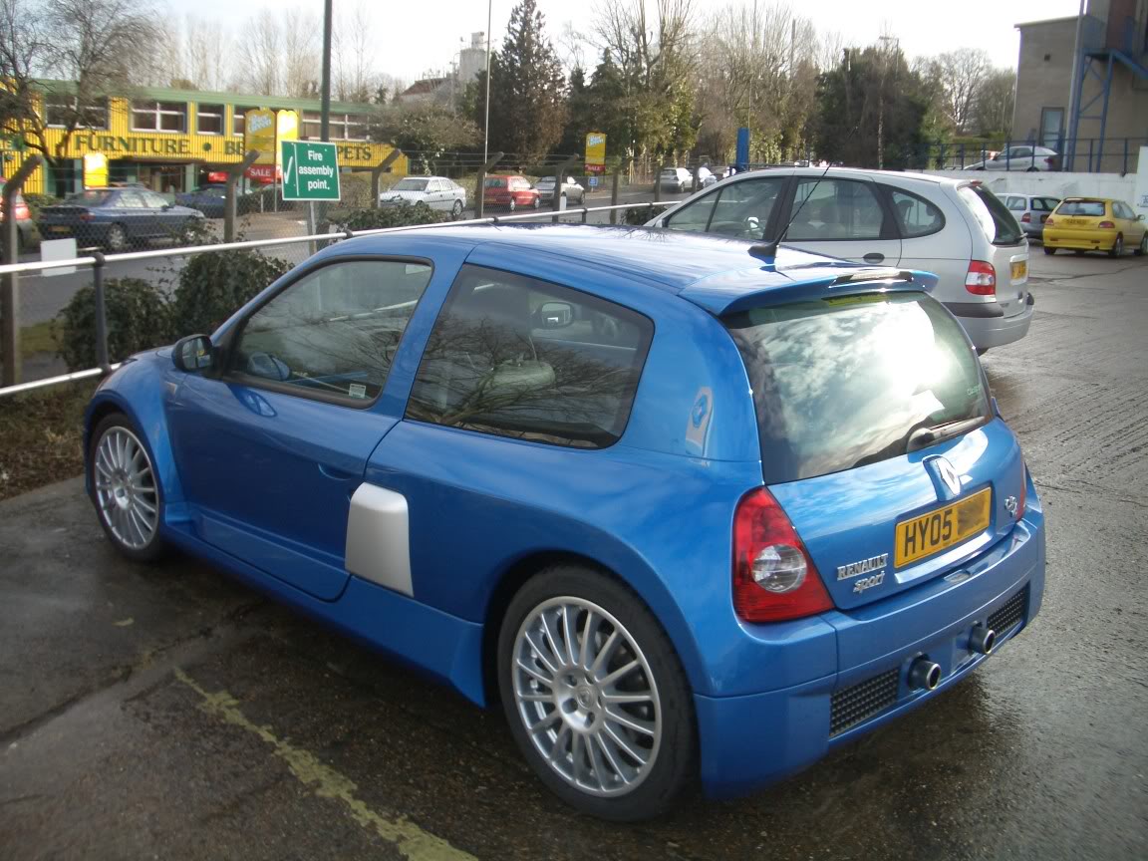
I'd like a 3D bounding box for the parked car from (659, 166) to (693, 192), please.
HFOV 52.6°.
[{"bbox_3d":[6.295,-15.006,69.500,1.660,1.450,3.900,7,13,25],"label":"parked car"}]

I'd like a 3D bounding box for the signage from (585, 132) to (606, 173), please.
[{"bbox_3d":[1.292,-16.737,70.000,1.250,2.500,0.150,2,12,3],"label":"signage"}]

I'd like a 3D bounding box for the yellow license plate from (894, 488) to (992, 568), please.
[{"bbox_3d":[0.972,0.247,3.032,0.015,0.112,0.520,10,15,43],"label":"yellow license plate"}]

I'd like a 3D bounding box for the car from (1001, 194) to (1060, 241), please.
[{"bbox_3d":[12.760,-6.510,35.600,1.740,1.500,4.300,-4,13,-25],"label":"car"}]

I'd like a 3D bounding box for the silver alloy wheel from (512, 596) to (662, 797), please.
[{"bbox_3d":[0.095,0.629,2.882,0.490,0.490,0.200,13,17,43],"label":"silver alloy wheel"}]

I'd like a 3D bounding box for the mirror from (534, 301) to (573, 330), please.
[{"bbox_3d":[-0.076,-0.507,5.166,0.175,0.128,0.100,-8,16,-37],"label":"mirror"}]

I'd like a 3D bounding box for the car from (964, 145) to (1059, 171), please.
[{"bbox_3d":[19.531,-12.009,52.000,4.200,1.400,1.700,12,16,40],"label":"car"}]

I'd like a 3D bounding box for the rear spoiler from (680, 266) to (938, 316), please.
[{"bbox_3d":[0.685,-0.417,3.186,0.310,0.130,1.080,13,17,43],"label":"rear spoiler"}]

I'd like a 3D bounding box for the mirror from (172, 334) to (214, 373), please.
[{"bbox_3d":[-1.295,-0.265,3.939,0.100,0.128,0.175,10,15,35],"label":"mirror"}]

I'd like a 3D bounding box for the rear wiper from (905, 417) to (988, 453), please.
[{"bbox_3d":[1.050,-0.003,3.239,0.055,0.060,0.470,12,16,40],"label":"rear wiper"}]

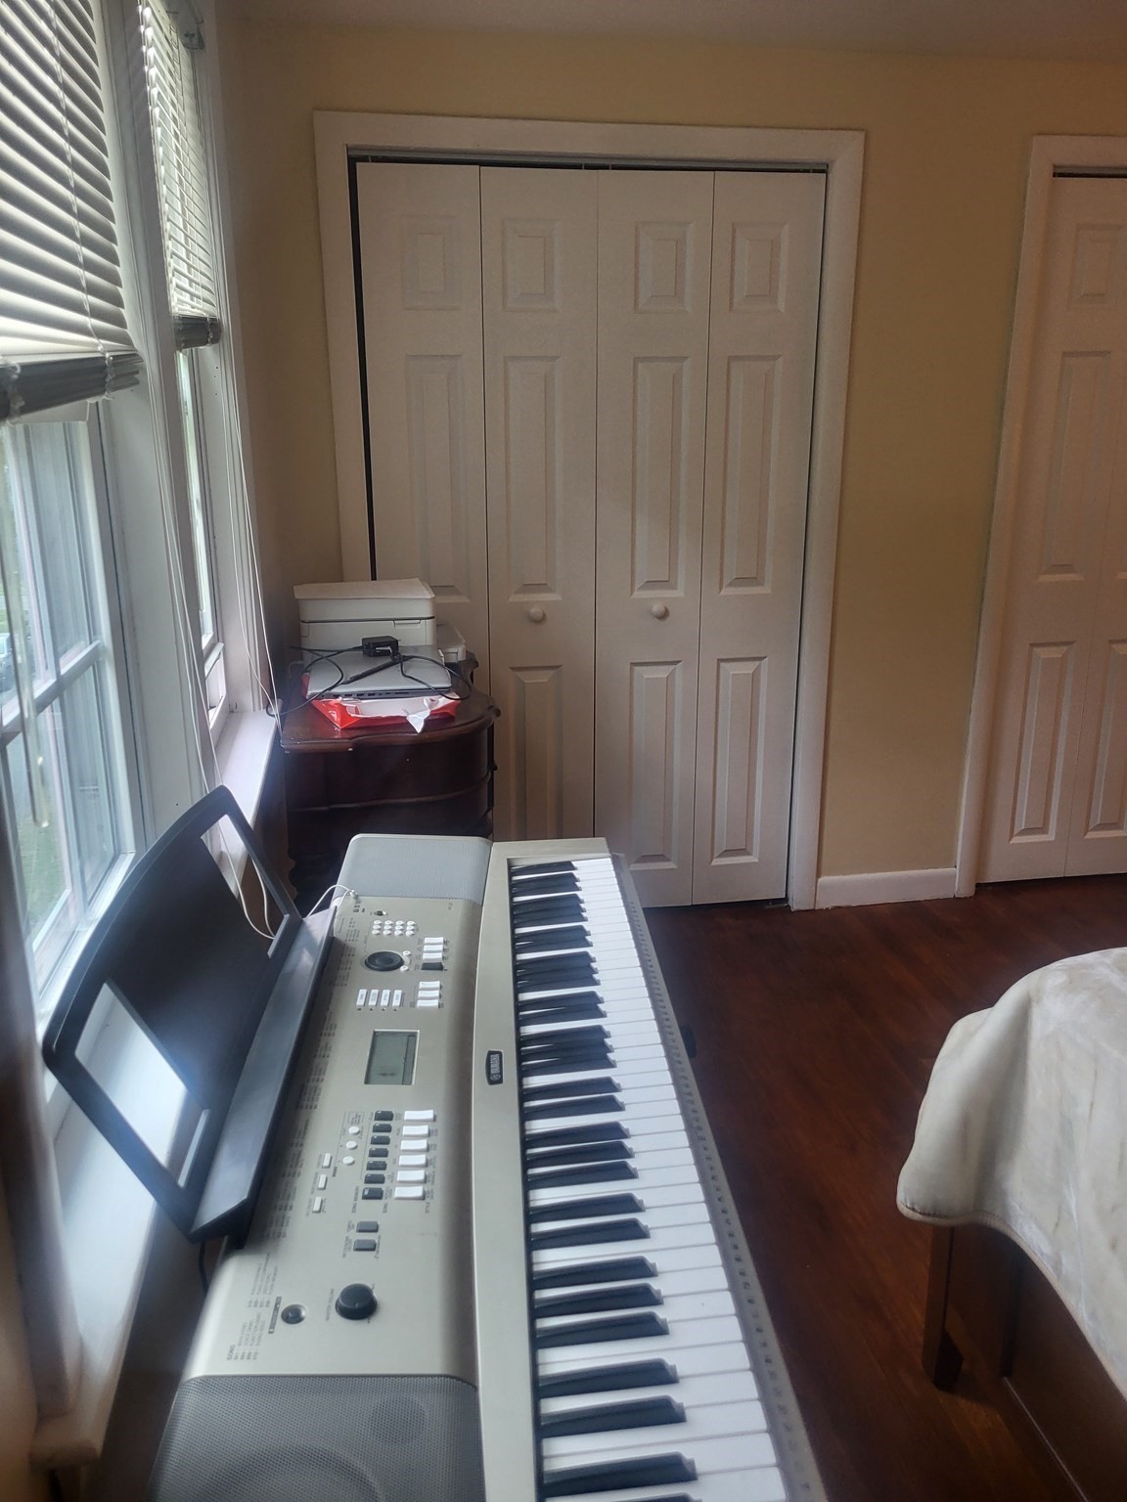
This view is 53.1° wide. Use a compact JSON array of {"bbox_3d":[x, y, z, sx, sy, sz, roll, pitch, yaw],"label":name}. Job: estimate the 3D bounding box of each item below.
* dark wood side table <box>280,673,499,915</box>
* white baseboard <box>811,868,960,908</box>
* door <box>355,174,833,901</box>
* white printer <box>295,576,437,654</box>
[{"bbox_3d":[-0.366,0.277,2.605,0.435,0.875,0.840,-3,16,-8],"label":"dark wood side table"},{"bbox_3d":[0.998,0.423,3.483,0.445,0.096,0.016,-3,16,-8],"label":"white baseboard"},{"bbox_3d":[0.088,-0.488,3.105,1.186,2.007,0.035,-3,16,-8],"label":"door"},{"bbox_3d":[-0.477,-0.312,2.763,0.330,0.168,0.375,-3,17,-10],"label":"white printer"}]

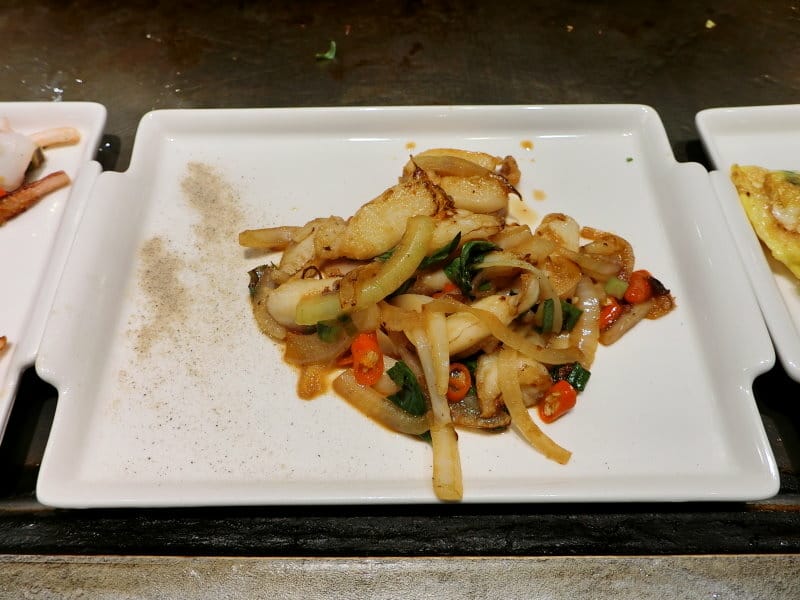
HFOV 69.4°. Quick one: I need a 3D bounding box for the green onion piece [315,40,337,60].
[{"bbox_3d":[-0.052,-0.175,0.405,0.015,0.006,0.013,0,60,0],"label":"green onion piece"}]

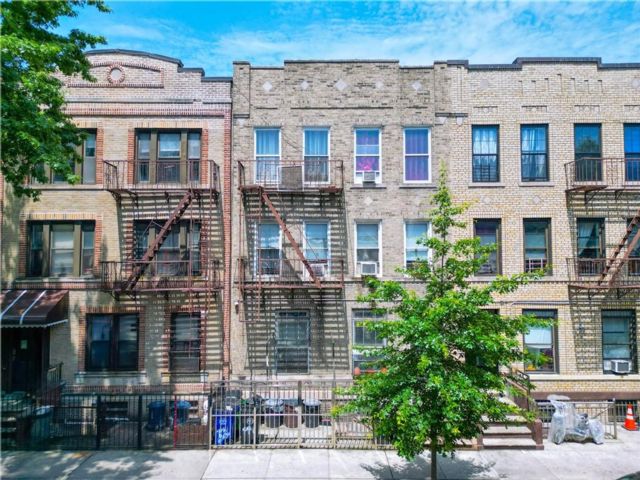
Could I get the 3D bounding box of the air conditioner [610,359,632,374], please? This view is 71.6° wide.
[{"bbox_3d":[9.082,3.815,13.480,0.440,0.335,0.400,0,-3,0],"label":"air conditioner"}]

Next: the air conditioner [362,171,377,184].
[{"bbox_3d":[1.535,-1.923,13.751,0.400,0.300,0.380,0,-3,0],"label":"air conditioner"}]

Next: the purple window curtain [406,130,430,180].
[{"bbox_3d":[3.047,-2.676,13.969,0.770,1.620,0.080,0,-3,0],"label":"purple window curtain"}]

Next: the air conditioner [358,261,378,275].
[{"bbox_3d":[1.494,0.879,13.649,0.490,0.385,0.420,0,-3,0],"label":"air conditioner"}]

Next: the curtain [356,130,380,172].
[{"bbox_3d":[1.515,-2.741,13.977,0.770,1.420,0.080,0,-3,0],"label":"curtain"}]

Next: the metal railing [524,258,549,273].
[{"bbox_3d":[6.685,0.812,13.701,0.710,0.460,0.040,0,-3,0],"label":"metal railing"}]

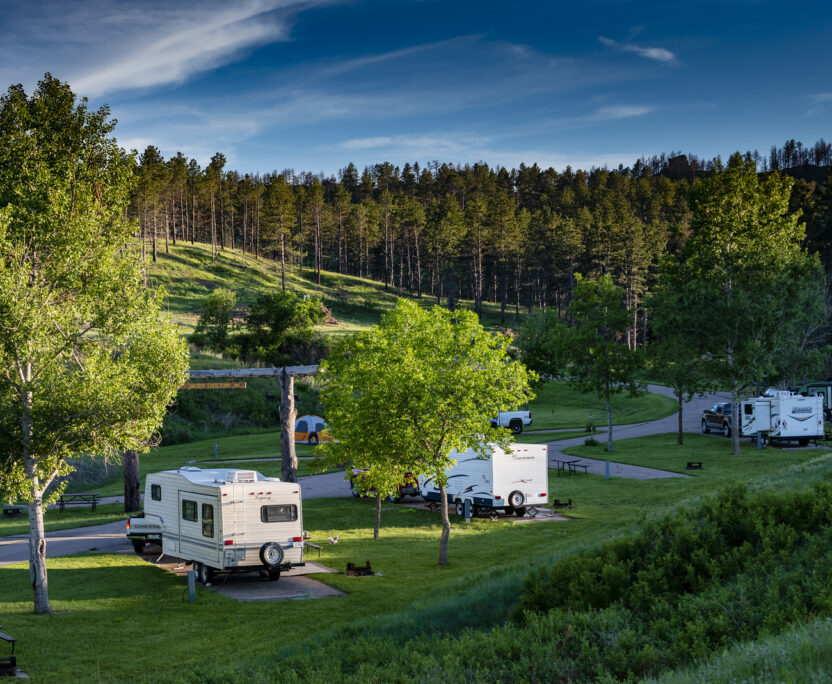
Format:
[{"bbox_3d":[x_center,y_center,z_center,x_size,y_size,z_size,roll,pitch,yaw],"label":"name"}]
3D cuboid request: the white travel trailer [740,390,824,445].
[{"bbox_3d":[20.756,4.321,114.520,2.850,3.000,7.300,-1,-1,-9],"label":"white travel trailer"}]

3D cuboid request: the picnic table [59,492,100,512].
[{"bbox_3d":[-14.440,6.910,85.500,1.850,0.760,1.550,-1,-1,-7],"label":"picnic table"}]

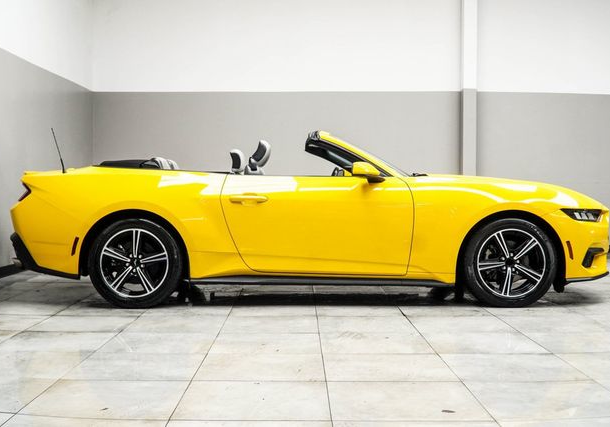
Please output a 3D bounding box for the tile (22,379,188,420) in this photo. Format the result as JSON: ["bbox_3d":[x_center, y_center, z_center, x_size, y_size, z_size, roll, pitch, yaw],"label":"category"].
[{"bbox_3d":[-0.802,0.765,2.706,0.600,0.010,0.530,0,2,0],"label":"tile"}]

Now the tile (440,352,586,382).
[{"bbox_3d":[0.999,0.755,3.218,0.600,0.010,0.530,0,2,0],"label":"tile"}]

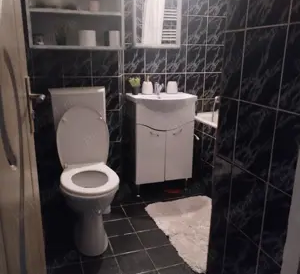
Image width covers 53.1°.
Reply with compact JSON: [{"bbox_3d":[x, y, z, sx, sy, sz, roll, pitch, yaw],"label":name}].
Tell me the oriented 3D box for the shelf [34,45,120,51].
[{"bbox_3d":[-0.510,-0.625,2.120,0.608,0.035,0.200,-5,16,-20],"label":"shelf"}]

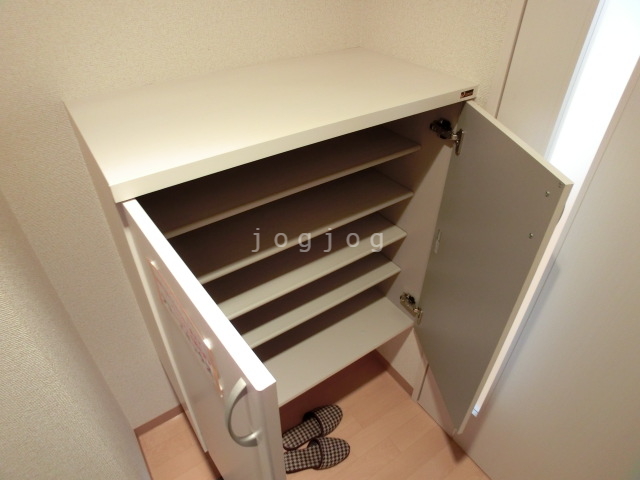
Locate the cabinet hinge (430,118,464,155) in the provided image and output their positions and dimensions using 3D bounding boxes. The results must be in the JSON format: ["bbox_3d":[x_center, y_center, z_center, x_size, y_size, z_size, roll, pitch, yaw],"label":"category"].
[{"bbox_3d":[0.320,-0.267,1.008,0.033,0.070,0.100,-23,43,-27],"label":"cabinet hinge"}]

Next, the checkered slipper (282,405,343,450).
[{"bbox_3d":[-0.028,0.727,1.524,0.270,0.055,0.100,-21,42,-26],"label":"checkered slipper"}]

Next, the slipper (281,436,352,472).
[{"bbox_3d":[-0.019,0.791,1.439,0.270,0.055,0.100,-6,38,-9],"label":"slipper"}]

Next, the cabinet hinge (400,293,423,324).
[{"bbox_3d":[0.318,0.243,1.393,0.033,0.070,0.100,-23,43,-27],"label":"cabinet hinge"}]

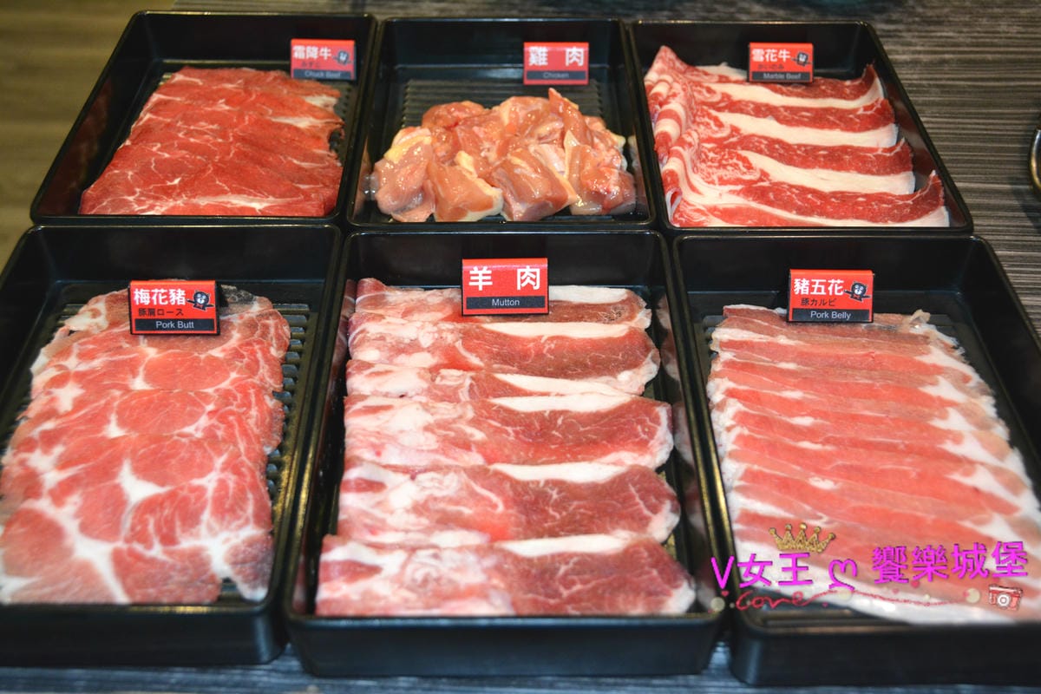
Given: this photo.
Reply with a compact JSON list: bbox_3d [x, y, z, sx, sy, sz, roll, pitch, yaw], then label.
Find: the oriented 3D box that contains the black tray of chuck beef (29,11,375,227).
[{"bbox_3d":[-0.207,-0.151,0.810,0.193,0.051,0.279,0,42,-1],"label":"black tray of chuck beef"}]

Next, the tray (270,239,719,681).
[{"bbox_3d":[-0.009,0.048,0.697,0.225,0.055,0.325,0,42,-1],"label":"tray"}]

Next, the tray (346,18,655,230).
[{"bbox_3d":[-0.013,-0.148,0.809,0.193,0.051,0.279,0,42,-1],"label":"tray"}]

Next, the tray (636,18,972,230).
[{"bbox_3d":[0.182,-0.145,0.809,0.193,0.051,0.279,0,42,-1],"label":"tray"}]

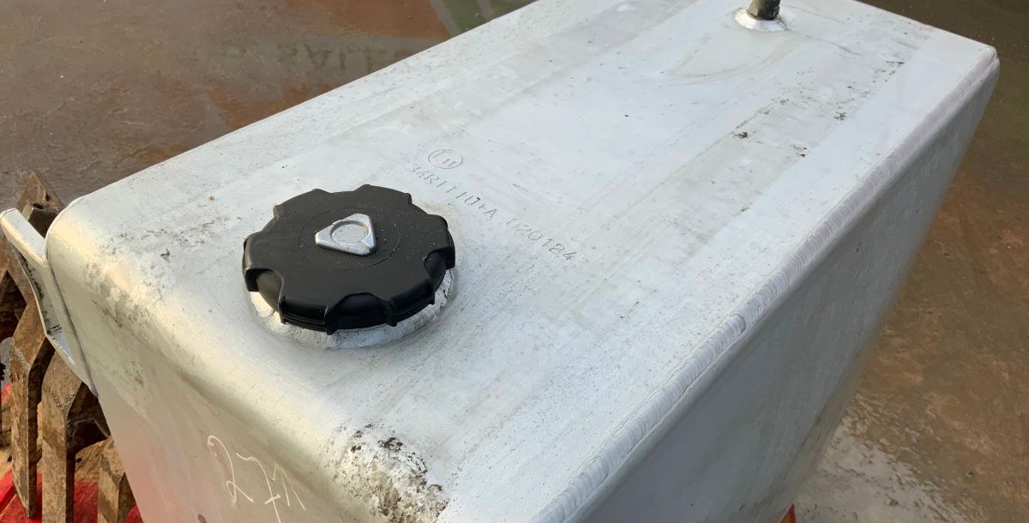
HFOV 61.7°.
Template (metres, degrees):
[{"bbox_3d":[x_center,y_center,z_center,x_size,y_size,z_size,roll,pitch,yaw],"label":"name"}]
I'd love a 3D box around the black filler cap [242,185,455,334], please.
[{"bbox_3d":[-0.080,-0.006,0.420,0.102,0.020,0.102,3,40,-3],"label":"black filler cap"}]

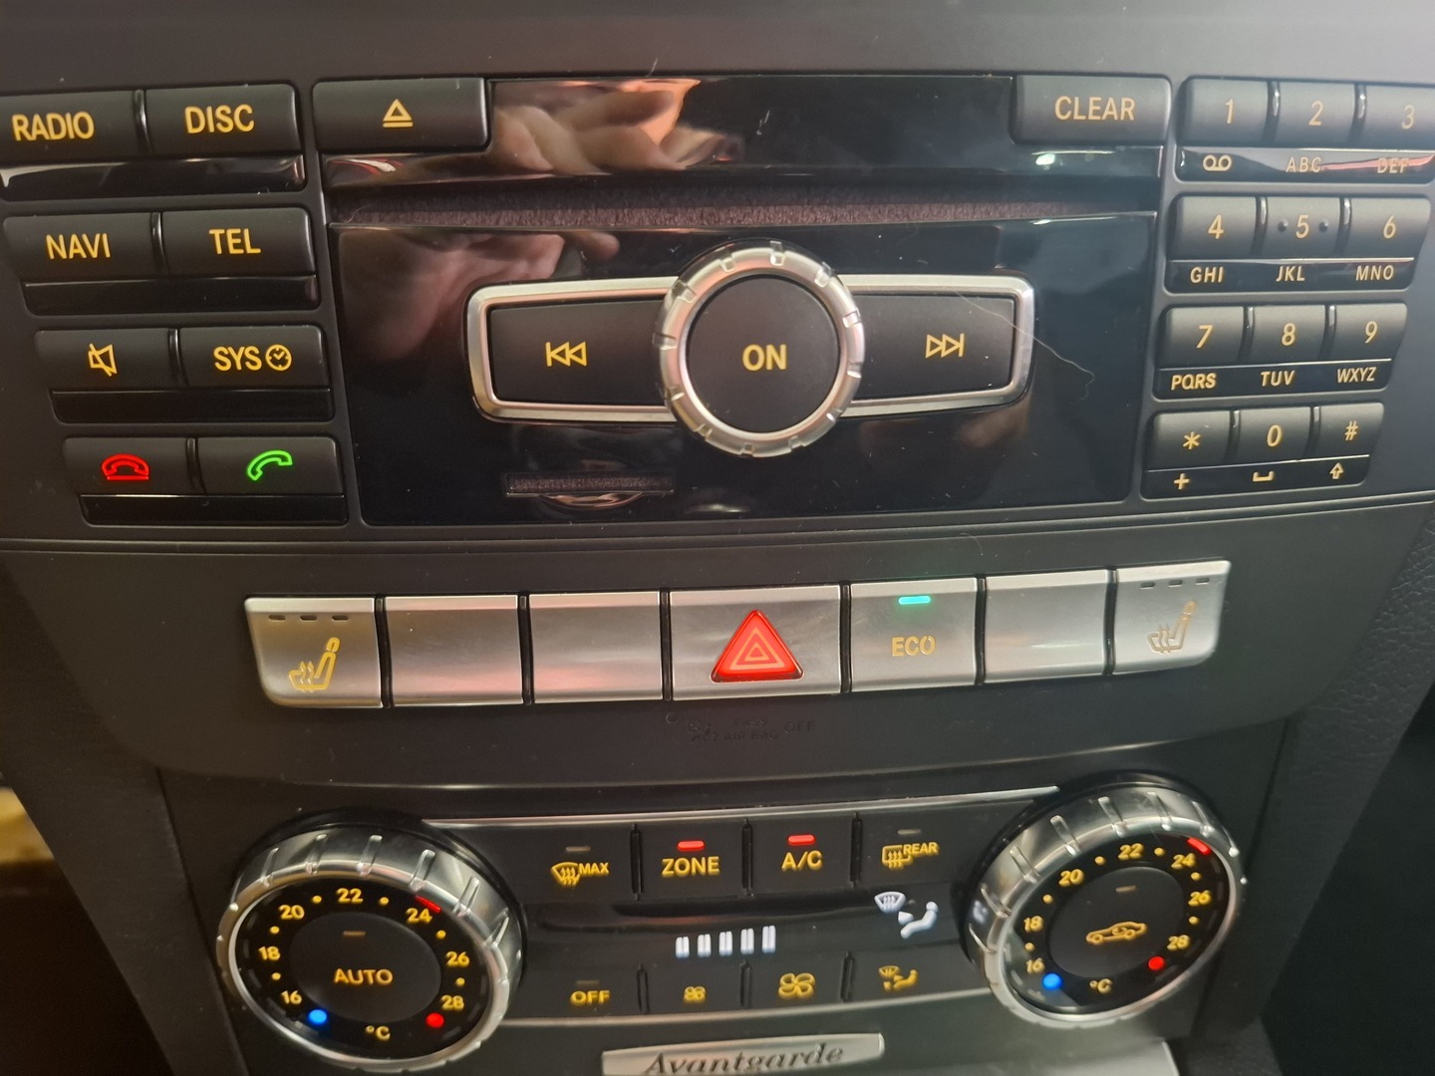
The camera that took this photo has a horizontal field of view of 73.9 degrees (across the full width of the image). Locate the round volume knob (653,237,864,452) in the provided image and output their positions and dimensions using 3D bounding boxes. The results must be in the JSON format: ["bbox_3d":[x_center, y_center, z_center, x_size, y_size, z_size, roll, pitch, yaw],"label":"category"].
[{"bbox_3d":[0.007,-0.028,0.143,0.032,0.032,0.010,-2,16,-4],"label":"round volume knob"}]

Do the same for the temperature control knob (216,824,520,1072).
[{"bbox_3d":[-0.068,0.082,0.187,0.057,0.057,0.010,0,24,2],"label":"temperature control knob"}]

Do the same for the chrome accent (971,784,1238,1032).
[{"bbox_3d":[0.080,0.077,0.196,0.057,0.057,0.010,-5,25,-9],"label":"chrome accent"}]

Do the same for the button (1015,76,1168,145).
[{"bbox_3d":[0.055,-0.064,0.144,0.024,0.009,0.006,-3,16,-7],"label":"button"}]

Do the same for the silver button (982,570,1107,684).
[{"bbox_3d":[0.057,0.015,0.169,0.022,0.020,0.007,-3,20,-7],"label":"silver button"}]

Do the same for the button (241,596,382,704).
[{"bbox_3d":[-0.067,0.018,0.164,0.022,0.020,0.007,0,20,2],"label":"button"}]

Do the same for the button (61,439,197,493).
[{"bbox_3d":[-0.095,-0.012,0.158,0.022,0.009,0.007,1,15,7],"label":"button"}]

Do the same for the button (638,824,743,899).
[{"bbox_3d":[-0.005,0.063,0.192,0.021,0.019,0.006,-2,24,-3],"label":"button"}]

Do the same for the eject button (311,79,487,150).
[{"bbox_3d":[-0.046,-0.062,0.142,0.026,0.009,0.007,0,15,2],"label":"eject button"}]

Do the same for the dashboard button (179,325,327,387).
[{"bbox_3d":[-0.071,-0.029,0.148,0.022,0.009,0.006,0,16,2],"label":"dashboard button"}]

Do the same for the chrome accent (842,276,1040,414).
[{"bbox_3d":[0.034,-0.031,0.152,0.032,0.022,0.006,-3,15,-6],"label":"chrome accent"}]

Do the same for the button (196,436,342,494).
[{"bbox_3d":[-0.072,-0.012,0.156,0.023,0.009,0.007,0,15,4],"label":"button"}]

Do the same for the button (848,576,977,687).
[{"bbox_3d":[0.033,0.016,0.167,0.022,0.020,0.007,-3,20,-6],"label":"button"}]

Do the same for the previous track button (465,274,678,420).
[{"bbox_3d":[-0.022,-0.029,0.149,0.032,0.022,0.006,-1,15,-1],"label":"previous track button"}]

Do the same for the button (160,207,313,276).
[{"bbox_3d":[-0.072,-0.045,0.148,0.024,0.010,0.007,0,15,4],"label":"button"}]

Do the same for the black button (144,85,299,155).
[{"bbox_3d":[-0.073,-0.062,0.143,0.023,0.009,0.007,0,15,4],"label":"black button"}]

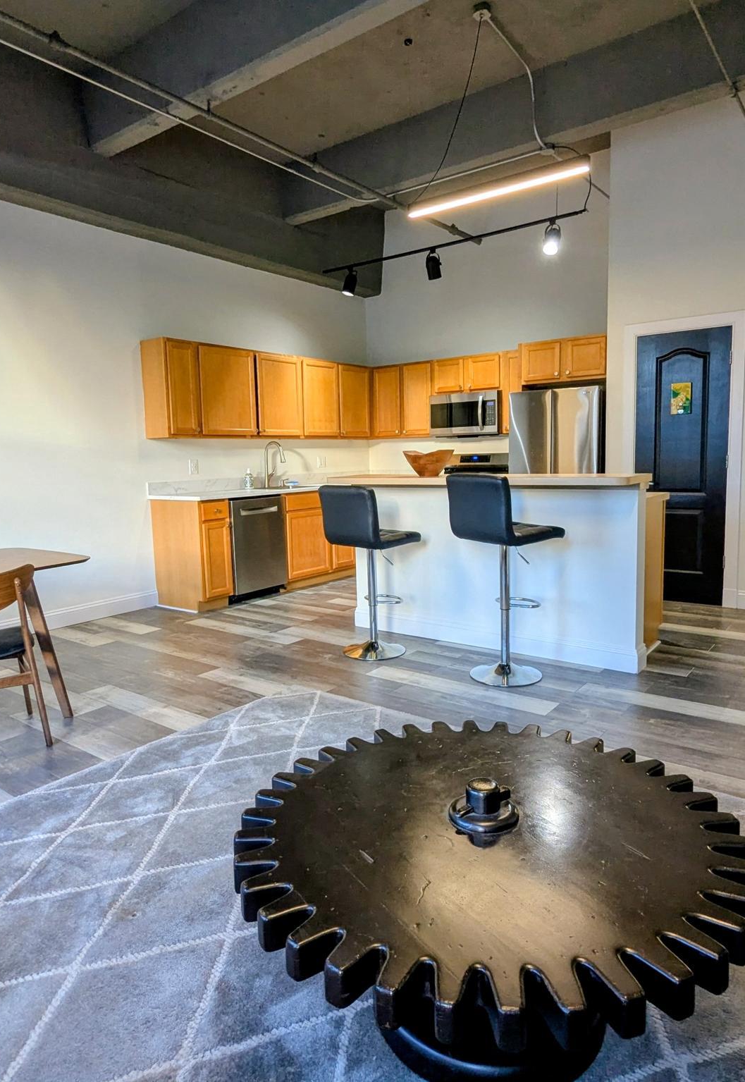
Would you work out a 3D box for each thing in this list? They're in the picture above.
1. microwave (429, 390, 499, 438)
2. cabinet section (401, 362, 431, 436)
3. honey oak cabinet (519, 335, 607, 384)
[{"bbox_3d":[0.973,-1.233,6.532,0.760,0.400,0.413,4,9,38],"label":"microwave"},{"bbox_3d":[0.555,-1.483,7.068,0.357,0.766,0.315,4,9,37],"label":"cabinet section"},{"bbox_3d":[1.809,-1.628,6.082,0.845,0.365,0.355,3,9,37],"label":"honey oak cabinet"}]

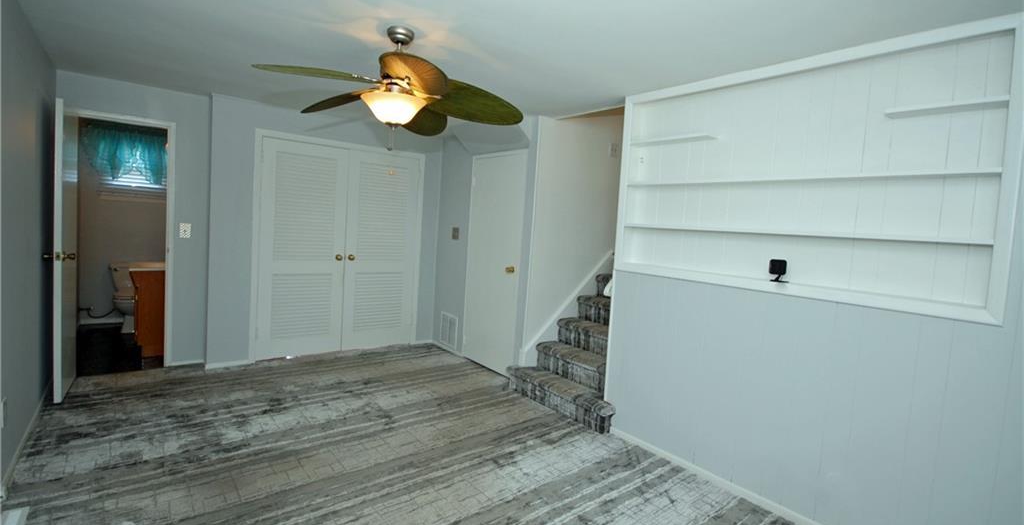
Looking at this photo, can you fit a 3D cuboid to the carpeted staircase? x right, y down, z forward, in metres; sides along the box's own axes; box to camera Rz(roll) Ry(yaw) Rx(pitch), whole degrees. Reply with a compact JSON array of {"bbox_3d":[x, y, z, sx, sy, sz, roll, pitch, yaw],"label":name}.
[{"bbox_3d":[0.810,0.593,3.685,1.322,1.108,1.081,0,5,-42],"label":"carpeted staircase"}]

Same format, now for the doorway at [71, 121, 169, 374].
[{"bbox_3d":[-3.149,-0.115,3.434,0.591,2.009,0.114,0,5,-42],"label":"doorway"}]

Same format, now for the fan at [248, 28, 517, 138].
[{"bbox_3d":[-0.566,-0.928,2.182,1.308,0.481,1.308,0,5,-42],"label":"fan"}]

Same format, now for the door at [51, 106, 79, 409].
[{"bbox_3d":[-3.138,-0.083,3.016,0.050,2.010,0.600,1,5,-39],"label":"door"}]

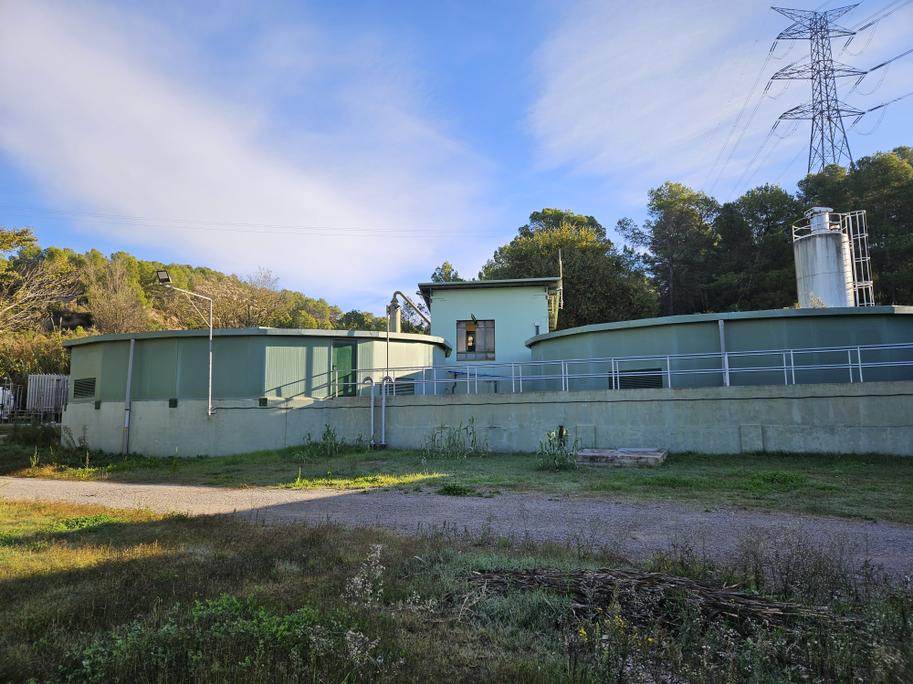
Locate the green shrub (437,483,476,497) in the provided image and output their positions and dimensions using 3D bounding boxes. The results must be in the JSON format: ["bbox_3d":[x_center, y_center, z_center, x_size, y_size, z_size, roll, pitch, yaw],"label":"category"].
[{"bbox_3d":[-0.001,2.986,12.360,0.780,0.240,0.600,-1,-7,0],"label":"green shrub"}]

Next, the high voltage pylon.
[{"bbox_3d":[65.061,-42.183,106.319,16.200,37.000,6.800,-1,-7,6],"label":"high voltage pylon"}]

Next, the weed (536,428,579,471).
[{"bbox_3d":[2.804,3.062,17.337,1.100,1.130,0.900,-1,-7,0],"label":"weed"}]

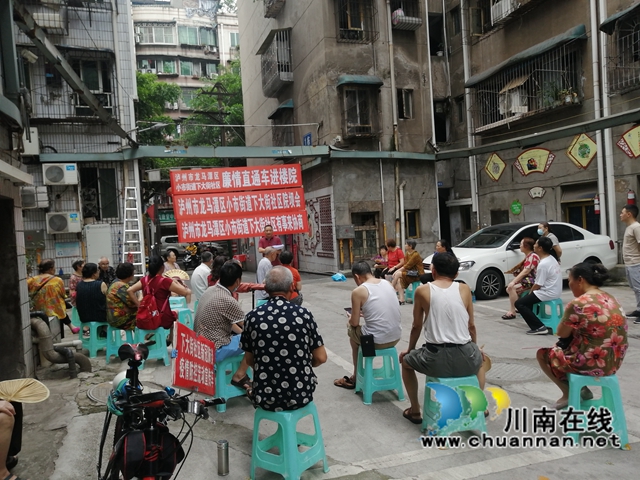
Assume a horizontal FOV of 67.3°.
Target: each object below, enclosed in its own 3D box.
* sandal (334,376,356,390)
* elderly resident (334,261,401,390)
[{"bbox_3d":[0.275,1.406,4.739,0.270,0.090,0.105,-3,1,37],"label":"sandal"},{"bbox_3d":[0.467,0.815,4.560,0.500,1.255,0.720,-4,1,-30],"label":"elderly resident"}]

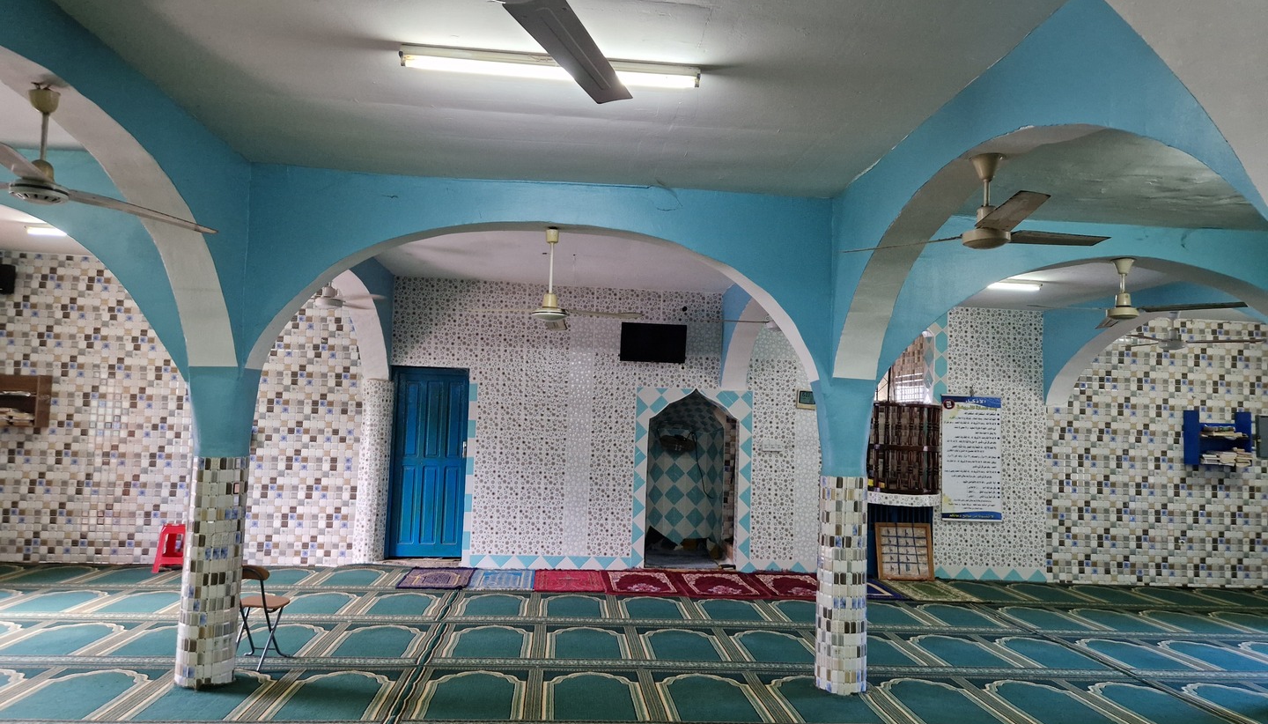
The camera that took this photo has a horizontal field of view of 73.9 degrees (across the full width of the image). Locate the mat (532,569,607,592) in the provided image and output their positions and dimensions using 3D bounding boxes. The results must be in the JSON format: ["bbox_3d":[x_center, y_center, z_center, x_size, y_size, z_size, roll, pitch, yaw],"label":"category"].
[{"bbox_3d":[-0.661,2.236,8.648,0.690,0.012,1.120,2,-4,-3],"label":"mat"}]

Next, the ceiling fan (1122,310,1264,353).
[{"bbox_3d":[5.105,-0.293,7.749,1.170,0.367,1.270,0,-5,32],"label":"ceiling fan"}]

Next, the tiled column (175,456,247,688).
[{"bbox_3d":[-2.662,1.291,5.341,0.350,1.370,0.350,2,-4,-3],"label":"tiled column"}]

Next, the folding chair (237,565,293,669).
[{"bbox_3d":[-2.364,1.583,5.330,0.360,0.670,0.460,2,-4,4],"label":"folding chair"}]

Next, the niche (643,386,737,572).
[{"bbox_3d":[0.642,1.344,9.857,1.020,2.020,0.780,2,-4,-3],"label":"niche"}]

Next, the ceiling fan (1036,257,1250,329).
[{"bbox_3d":[3.321,-0.496,5.721,1.300,0.430,1.300,2,-4,-3],"label":"ceiling fan"}]

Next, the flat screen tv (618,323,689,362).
[{"bbox_3d":[0.229,-0.215,9.444,0.730,0.430,0.080,2,-4,-3],"label":"flat screen tv"}]

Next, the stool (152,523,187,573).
[{"bbox_3d":[-4.613,1.877,8.578,0.370,0.470,0.370,2,-4,-3],"label":"stool"}]

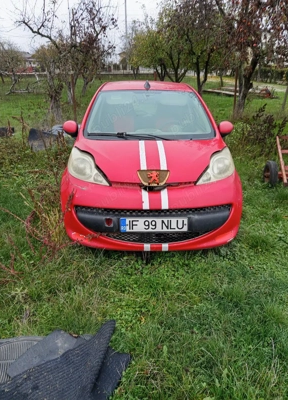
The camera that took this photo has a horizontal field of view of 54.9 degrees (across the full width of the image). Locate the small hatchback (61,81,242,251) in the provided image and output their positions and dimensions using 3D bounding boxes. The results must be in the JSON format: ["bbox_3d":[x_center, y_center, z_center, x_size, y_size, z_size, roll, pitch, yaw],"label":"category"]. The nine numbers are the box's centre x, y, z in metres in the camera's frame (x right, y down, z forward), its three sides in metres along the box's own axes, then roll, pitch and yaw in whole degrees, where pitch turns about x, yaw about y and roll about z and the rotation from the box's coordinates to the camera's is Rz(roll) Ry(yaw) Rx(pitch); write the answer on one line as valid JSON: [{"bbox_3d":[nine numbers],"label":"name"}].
[{"bbox_3d":[0.045,-0.737,3.550,1.670,1.465,3.430,-1,24,-1],"label":"small hatchback"}]

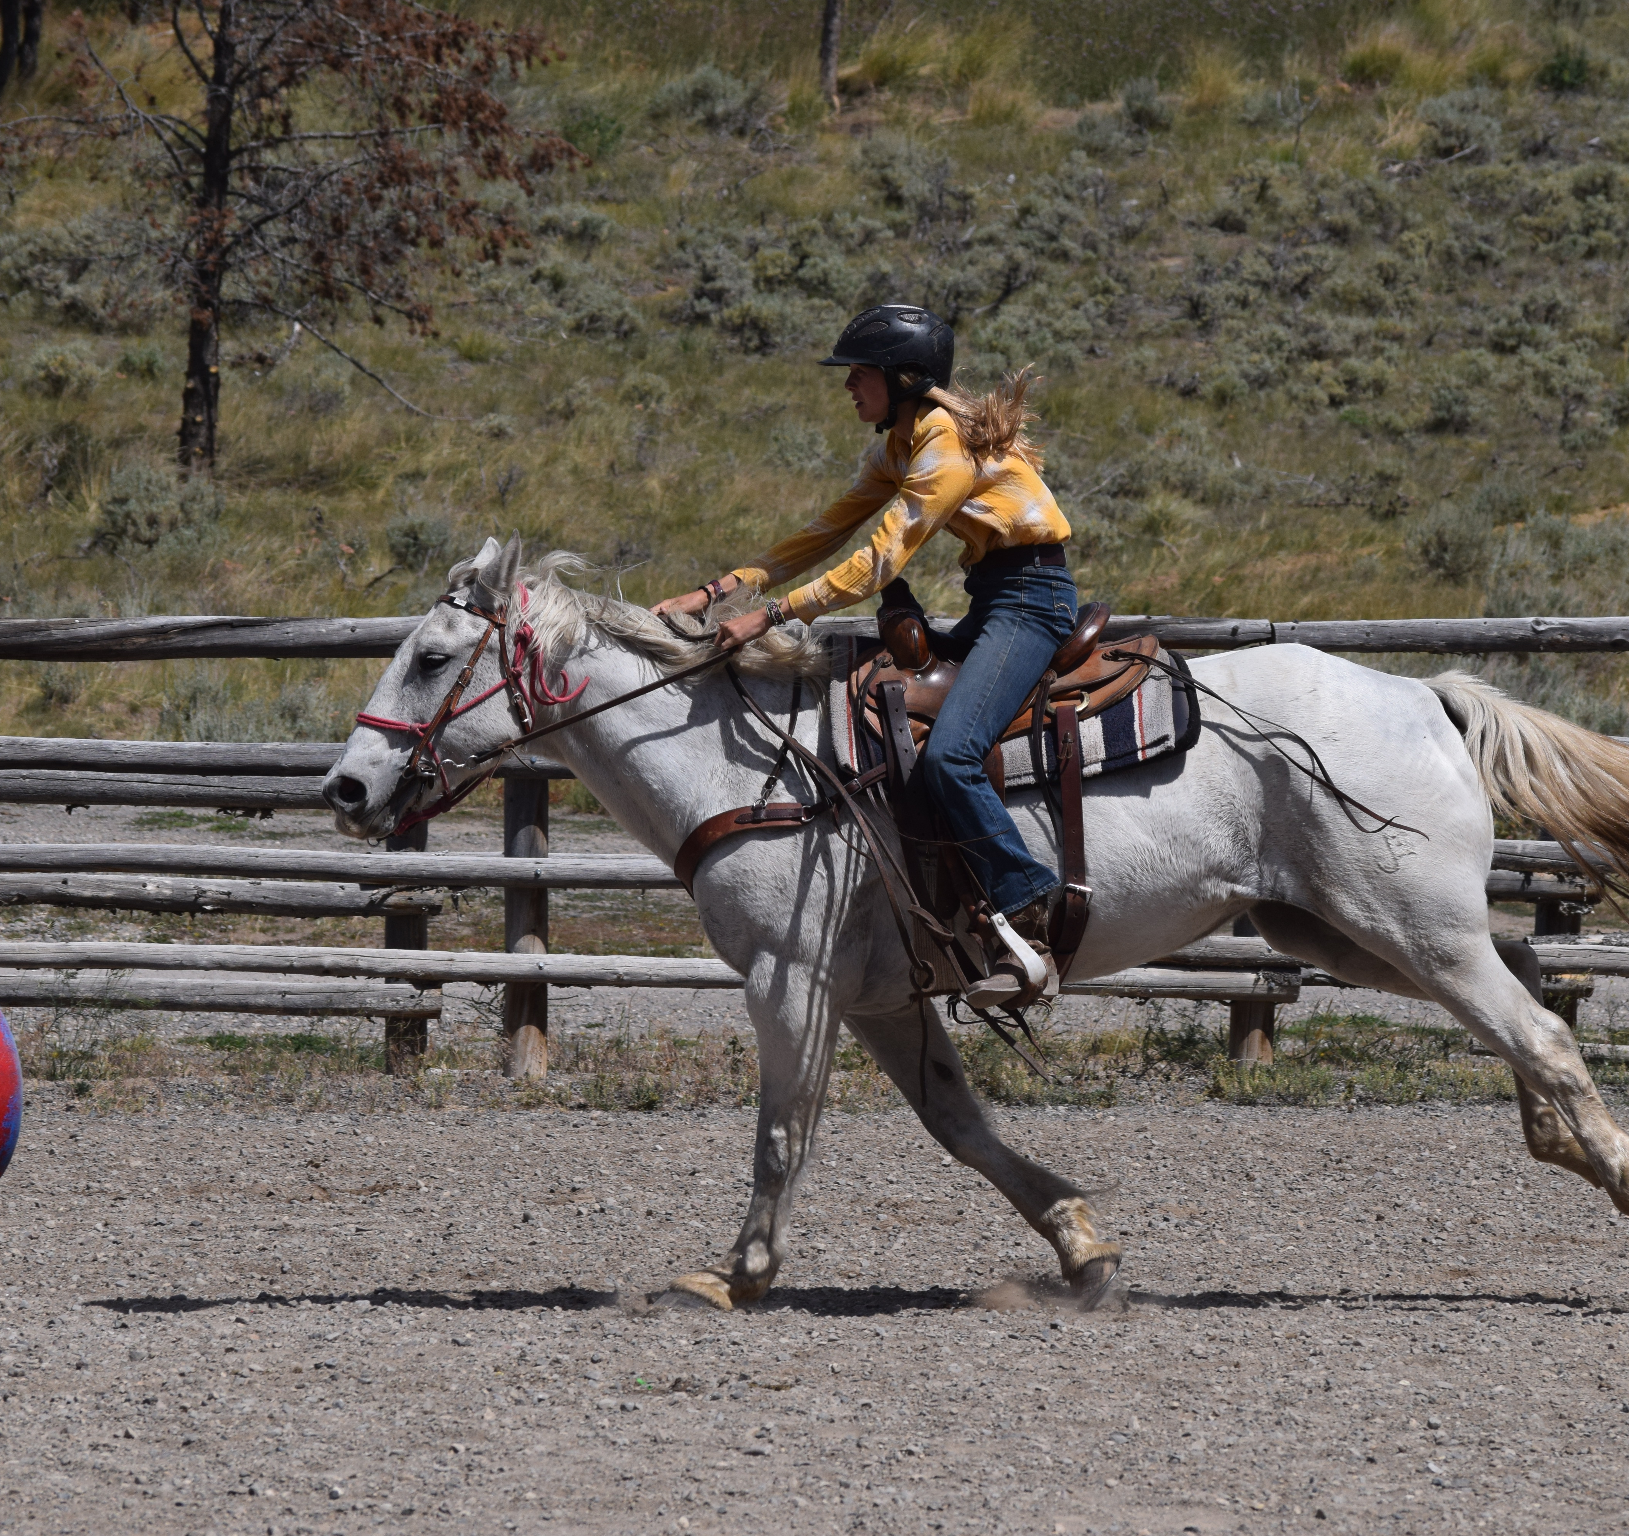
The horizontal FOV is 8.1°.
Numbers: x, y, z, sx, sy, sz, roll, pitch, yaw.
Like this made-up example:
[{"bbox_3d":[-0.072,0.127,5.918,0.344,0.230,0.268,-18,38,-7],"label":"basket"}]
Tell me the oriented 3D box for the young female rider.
[{"bbox_3d":[0.110,-0.247,25.100,0.904,1.526,0.700,0,1,-5],"label":"young female rider"}]

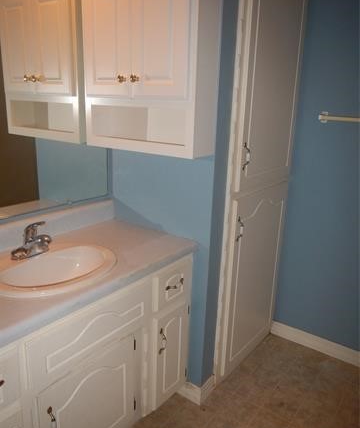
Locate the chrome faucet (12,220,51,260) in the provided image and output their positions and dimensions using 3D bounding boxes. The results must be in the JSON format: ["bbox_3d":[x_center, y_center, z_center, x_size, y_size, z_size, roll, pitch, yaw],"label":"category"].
[{"bbox_3d":[-0.512,0.089,1.399,0.156,0.141,0.150,13,20,34],"label":"chrome faucet"}]

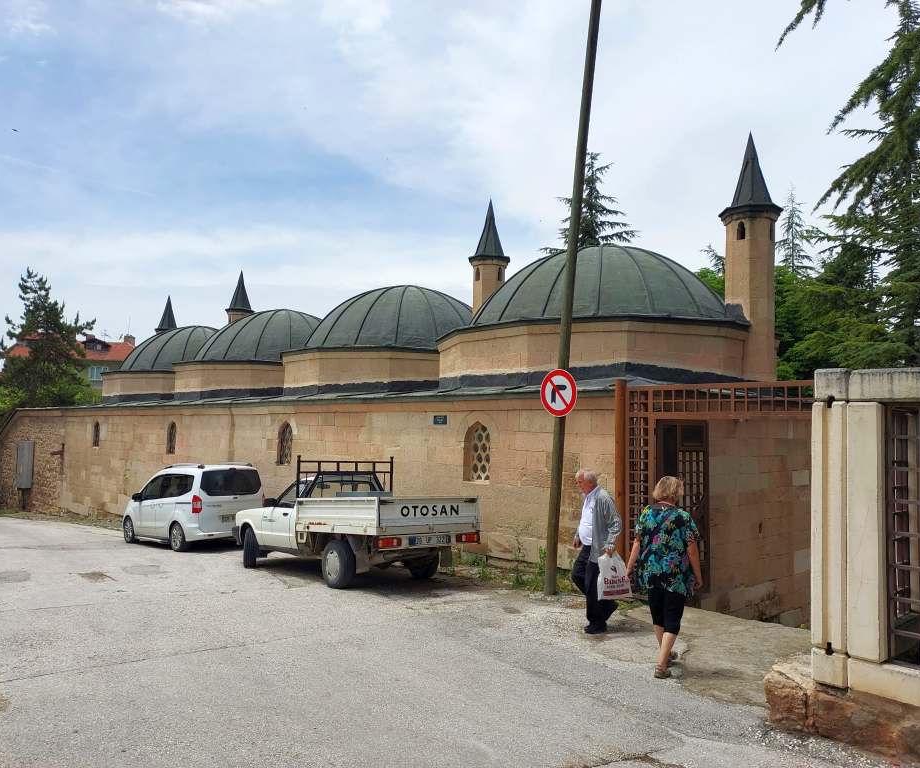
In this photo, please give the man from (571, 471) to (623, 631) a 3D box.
[{"bbox_3d":[1.368,1.678,8.300,0.500,1.660,0.520,2,-3,-24],"label":"man"}]

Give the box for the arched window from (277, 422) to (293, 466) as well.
[{"bbox_3d":[-4.038,1.411,19.542,0.250,1.018,0.751,3,-4,-41],"label":"arched window"}]

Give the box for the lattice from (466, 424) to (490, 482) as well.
[{"bbox_3d":[0.370,1.186,14.411,0.250,1.044,0.688,3,-4,-41],"label":"lattice"}]

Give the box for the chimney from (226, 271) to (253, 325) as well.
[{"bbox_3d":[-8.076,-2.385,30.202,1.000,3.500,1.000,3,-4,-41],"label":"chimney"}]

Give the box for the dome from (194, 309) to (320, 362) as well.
[{"bbox_3d":[-5.323,-1.344,25.243,5.150,1.800,5.150,4,-5,-41],"label":"dome"}]

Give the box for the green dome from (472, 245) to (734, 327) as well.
[{"bbox_3d":[2.809,-1.744,15.986,5.150,1.800,5.150,1,-3,0],"label":"green dome"}]

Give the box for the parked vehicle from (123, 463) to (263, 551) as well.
[{"bbox_3d":[-6.152,2.763,18.809,1.820,1.750,4.160,4,-7,-44],"label":"parked vehicle"}]

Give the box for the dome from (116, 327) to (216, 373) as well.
[{"bbox_3d":[-9.389,-1.144,29.871,5.150,1.800,5.150,4,-5,-41],"label":"dome"}]

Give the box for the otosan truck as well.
[{"bbox_3d":[-1.902,2.091,13.109,1.775,1.855,4.693,5,-8,-40],"label":"otosan truck"}]

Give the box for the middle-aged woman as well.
[{"bbox_3d":[1.622,1.534,6.600,0.580,1.590,0.480,0,-3,16],"label":"middle-aged woman"}]

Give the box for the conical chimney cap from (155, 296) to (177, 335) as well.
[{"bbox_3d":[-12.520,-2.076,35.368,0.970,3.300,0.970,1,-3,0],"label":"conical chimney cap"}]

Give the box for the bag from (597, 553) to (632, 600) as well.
[{"bbox_3d":[1.530,1.911,8.200,0.360,0.470,0.120,3,-4,-25],"label":"bag"}]

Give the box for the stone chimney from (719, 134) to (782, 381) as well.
[{"bbox_3d":[4.886,-2.115,13.917,1.100,4.240,1.100,4,-4,-37],"label":"stone chimney"}]

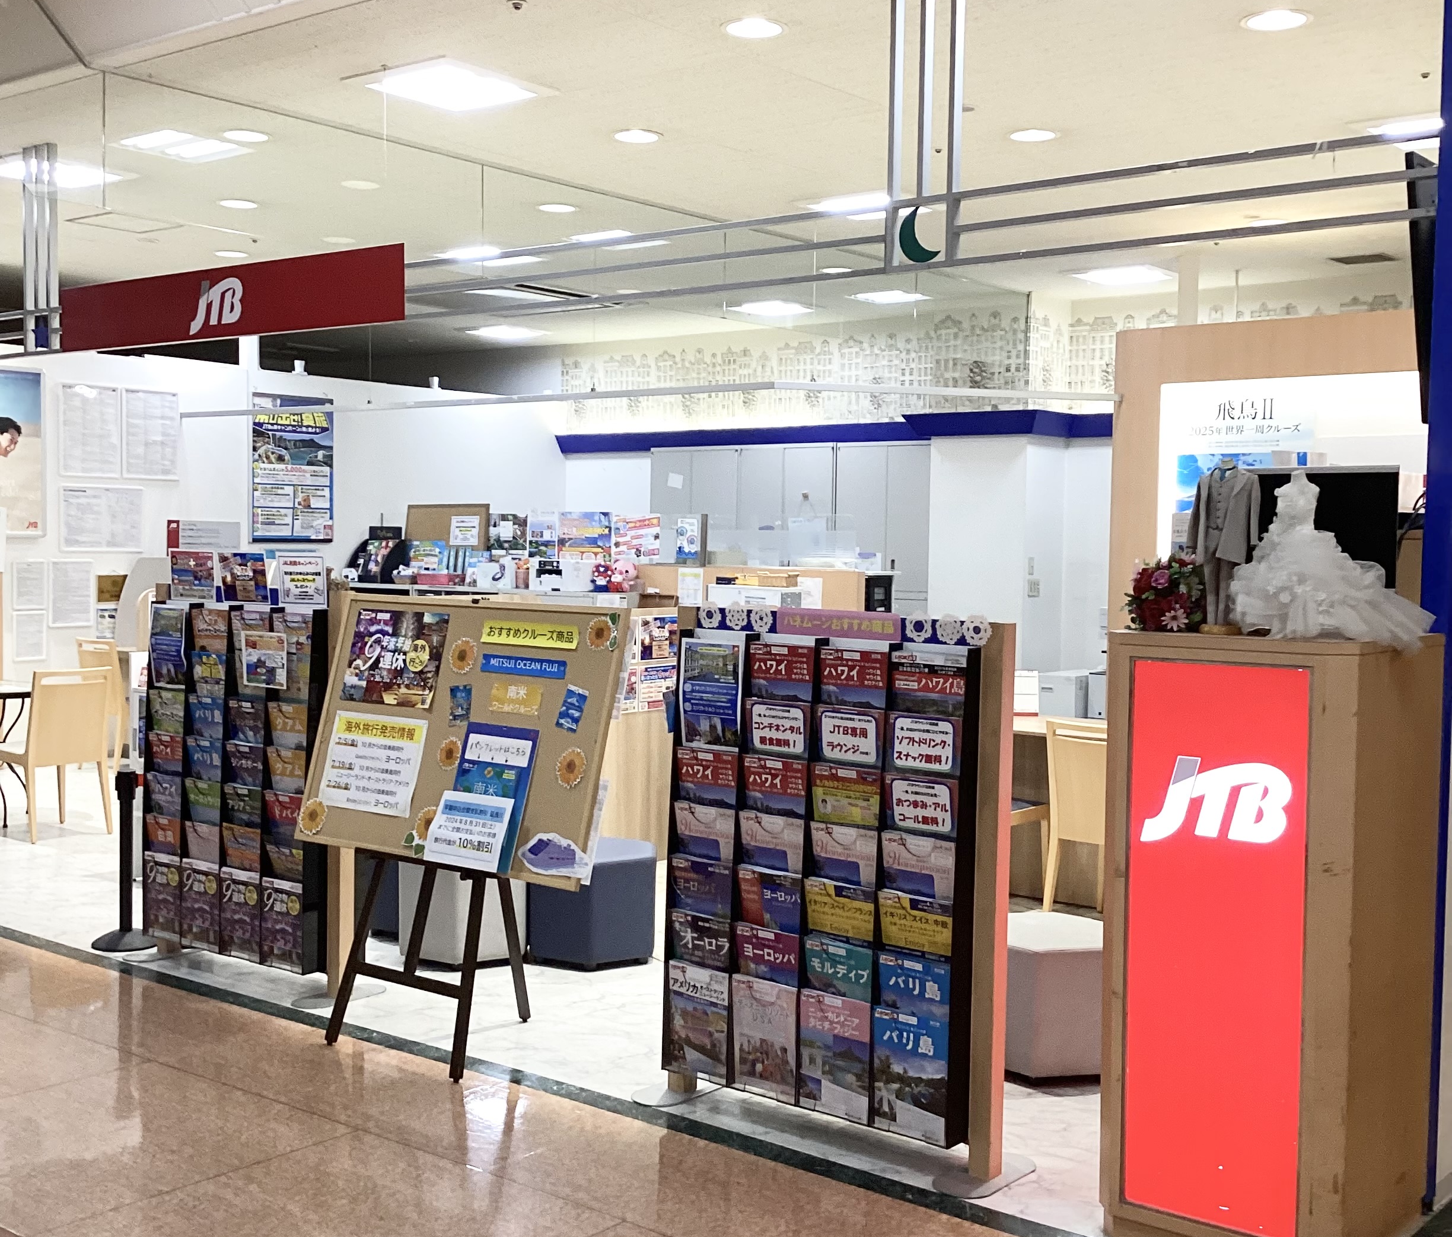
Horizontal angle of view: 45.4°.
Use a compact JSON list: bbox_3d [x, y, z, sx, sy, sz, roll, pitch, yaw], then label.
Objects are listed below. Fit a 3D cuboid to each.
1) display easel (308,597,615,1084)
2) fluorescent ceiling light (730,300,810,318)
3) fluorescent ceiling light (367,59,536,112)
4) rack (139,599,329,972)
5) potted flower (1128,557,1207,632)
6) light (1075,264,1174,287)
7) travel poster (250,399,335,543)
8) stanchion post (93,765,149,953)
[{"bbox_3d":[-0.793,0.615,5.261,1.228,1.345,0.600,3,4,38],"label":"display easel"},{"bbox_3d":[0.333,-2.281,12.701,0.528,0.052,0.528,3,4,38],"label":"fluorescent ceiling light"},{"bbox_3d":[-1.022,-2.001,6.470,0.528,0.052,0.528,3,4,38],"label":"fluorescent ceiling light"},{"bbox_3d":[-1.697,0.554,5.934,0.906,1.206,0.124,3,4,38],"label":"rack"},{"bbox_3d":[0.996,-0.055,3.922,0.176,0.171,0.171,3,4,38],"label":"potted flower"},{"bbox_3d":[2.489,-2.159,10.824,0.528,0.052,0.528,3,4,38],"label":"light"},{"bbox_3d":[-3.204,-1.101,12.846,0.026,1.045,0.735,3,4,38],"label":"travel poster"},{"bbox_3d":[-2.227,0.879,6.437,0.254,0.662,0.254,3,4,38],"label":"stanchion post"}]

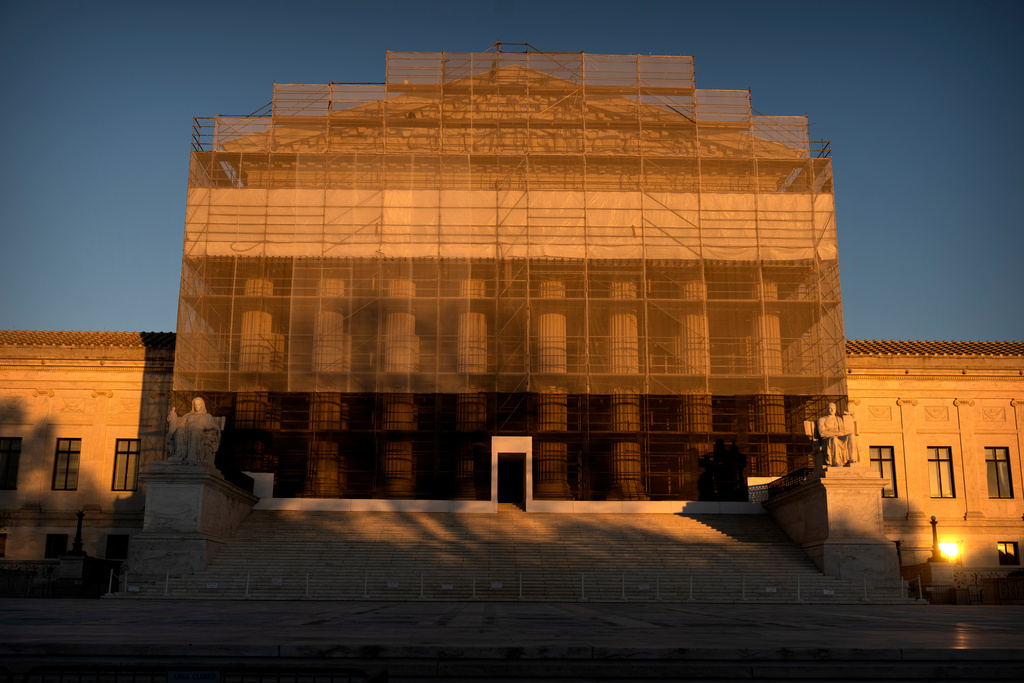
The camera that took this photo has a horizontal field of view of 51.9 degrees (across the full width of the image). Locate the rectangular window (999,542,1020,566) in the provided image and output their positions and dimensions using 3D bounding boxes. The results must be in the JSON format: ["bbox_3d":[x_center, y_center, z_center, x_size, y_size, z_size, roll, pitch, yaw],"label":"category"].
[{"bbox_3d":[35.160,15.032,74.518,1.392,1.581,0.300,1,-13,-1],"label":"rectangular window"}]

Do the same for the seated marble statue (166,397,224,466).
[{"bbox_3d":[-14.108,4.002,46.855,1.925,3.093,2.400,1,-13,-1],"label":"seated marble statue"}]

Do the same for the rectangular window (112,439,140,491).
[{"bbox_3d":[-27.449,8.819,75.072,1.761,3.668,0.300,1,-13,-1],"label":"rectangular window"}]

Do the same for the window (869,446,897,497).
[{"bbox_3d":[23.280,8.172,65.982,1.523,3.192,0.250,1,-13,-1],"label":"window"}]

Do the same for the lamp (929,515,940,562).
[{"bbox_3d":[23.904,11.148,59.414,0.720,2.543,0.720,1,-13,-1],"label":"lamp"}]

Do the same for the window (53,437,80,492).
[{"bbox_3d":[-27.449,7.566,64.947,1.510,3.222,0.250,1,-13,-1],"label":"window"}]

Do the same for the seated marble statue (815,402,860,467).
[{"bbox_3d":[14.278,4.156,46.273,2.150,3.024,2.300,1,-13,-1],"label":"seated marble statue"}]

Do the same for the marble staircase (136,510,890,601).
[{"bbox_3d":[0.138,9.116,46.704,30.300,4.500,13.600,1,-13,-1],"label":"marble staircase"}]

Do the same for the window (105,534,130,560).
[{"bbox_3d":[-23.848,12.417,63.714,1.291,1.456,0.250,1,-13,-1],"label":"window"}]

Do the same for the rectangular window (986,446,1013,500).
[{"bbox_3d":[30.626,8.241,66.136,1.512,3.249,0.250,1,-13,-1],"label":"rectangular window"}]

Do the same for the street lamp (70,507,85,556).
[{"bbox_3d":[-21.824,9.558,53.026,0.850,2.417,0.850,1,-13,-1],"label":"street lamp"}]

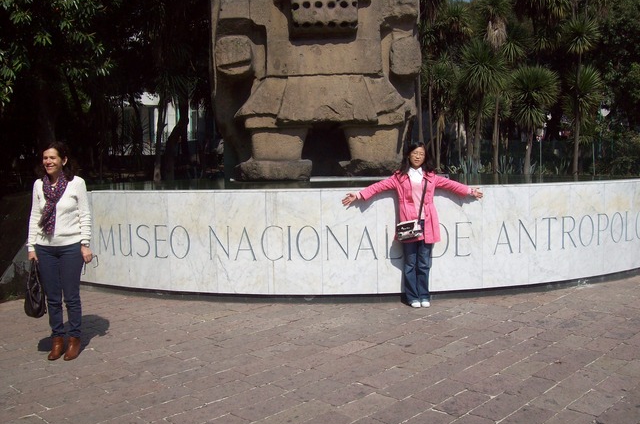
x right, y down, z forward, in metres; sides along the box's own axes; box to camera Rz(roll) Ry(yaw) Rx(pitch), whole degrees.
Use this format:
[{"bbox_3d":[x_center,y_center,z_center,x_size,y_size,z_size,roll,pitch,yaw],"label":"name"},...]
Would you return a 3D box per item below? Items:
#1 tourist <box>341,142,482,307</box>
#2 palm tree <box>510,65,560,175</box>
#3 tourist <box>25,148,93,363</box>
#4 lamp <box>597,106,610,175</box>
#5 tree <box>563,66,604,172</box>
[{"bbox_3d":[0.904,0.132,6.483,1.350,1.590,0.370,-1,4,3],"label":"tourist"},{"bbox_3d":[5.317,-2.270,16.398,1.239,2.690,1.239,-1,4,0],"label":"palm tree"},{"bbox_3d":[-1.972,0.298,4.958,0.460,1.610,0.320,0,4,9],"label":"tourist"},{"bbox_3d":[10.586,-2.632,24.901,0.500,2.606,0.400,-1,4,0],"label":"lamp"},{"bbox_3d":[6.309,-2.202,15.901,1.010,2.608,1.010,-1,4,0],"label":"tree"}]

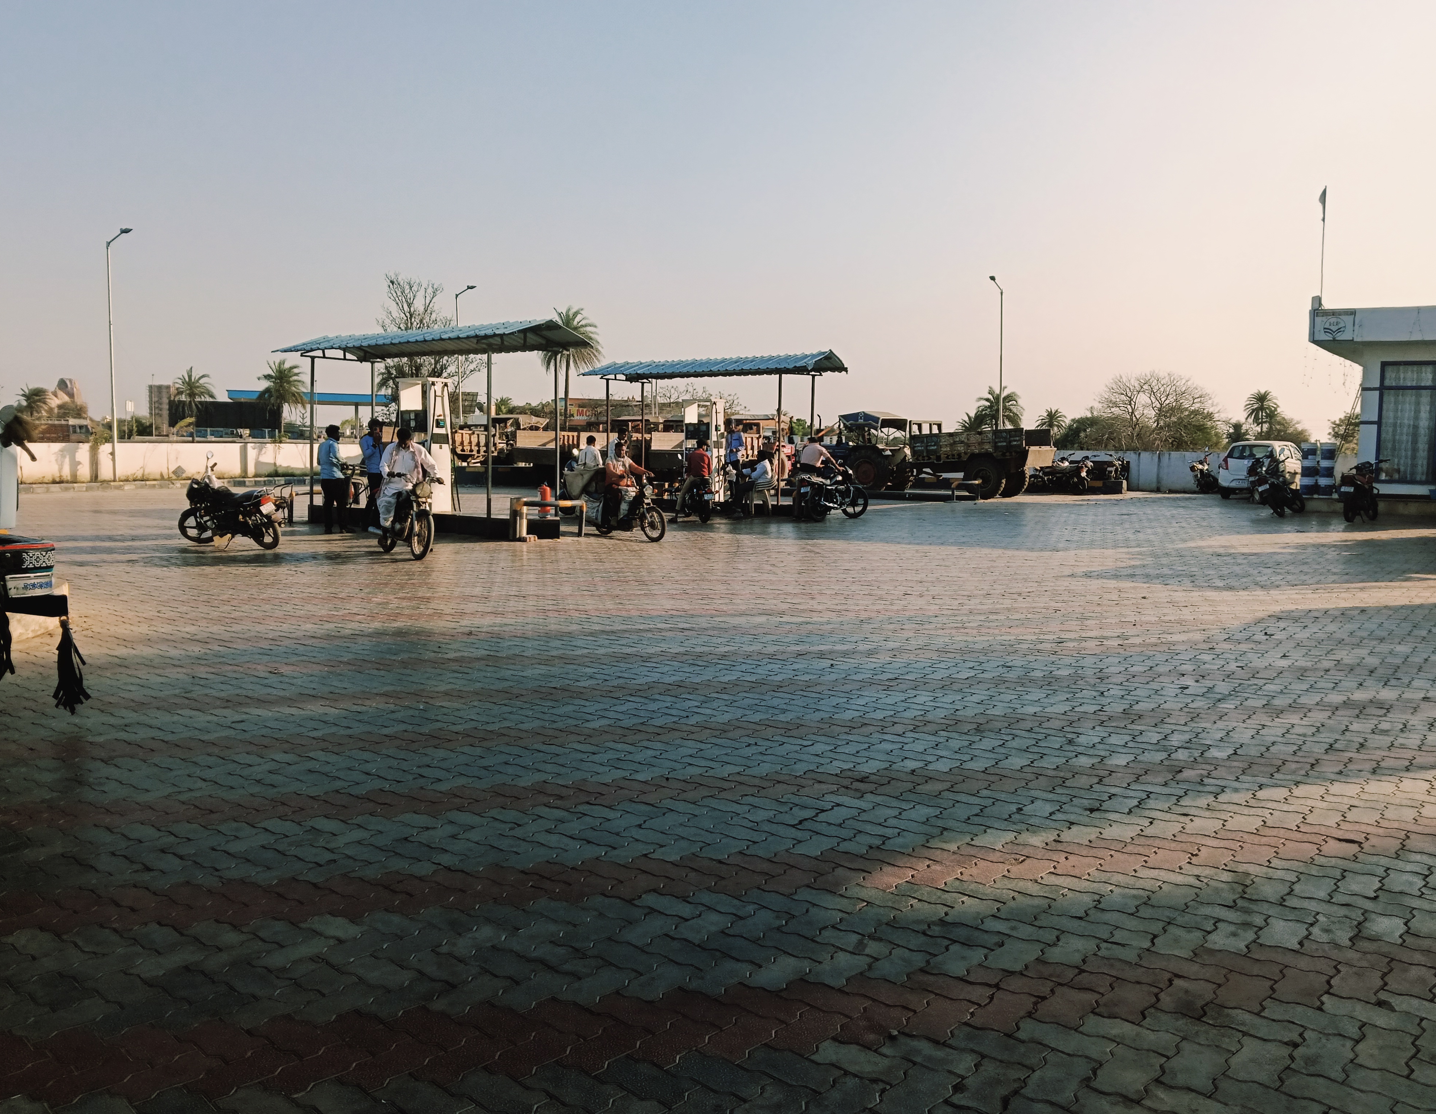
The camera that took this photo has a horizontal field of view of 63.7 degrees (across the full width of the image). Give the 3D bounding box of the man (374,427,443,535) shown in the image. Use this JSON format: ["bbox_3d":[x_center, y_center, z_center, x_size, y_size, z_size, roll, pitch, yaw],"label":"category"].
[{"bbox_3d":[-4.015,-0.970,14.980,0.680,1.400,0.750,-4,7,-35],"label":"man"}]

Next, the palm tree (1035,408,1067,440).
[{"bbox_3d":[38.654,-14.483,134.203,3.645,5.487,3.645,0,6,0],"label":"palm tree"}]

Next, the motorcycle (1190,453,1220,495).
[{"bbox_3d":[13.761,-2.273,32.431,0.750,1.120,1.950,4,7,36],"label":"motorcycle"}]

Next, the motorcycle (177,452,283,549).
[{"bbox_3d":[-6.735,-0.726,15.960,1.950,1.200,0.750,3,6,24],"label":"motorcycle"}]

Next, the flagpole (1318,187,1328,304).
[{"bbox_3d":[11.608,-5.946,22.306,0.160,2.350,0.080,0,5,0],"label":"flagpole"}]

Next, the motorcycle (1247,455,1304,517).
[{"bbox_3d":[11.481,-1.377,23.481,0.780,1.100,2.000,-16,-6,40],"label":"motorcycle"}]

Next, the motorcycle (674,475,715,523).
[{"bbox_3d":[-0.386,-1.197,21.032,0.750,1.090,2.000,-1,6,-16],"label":"motorcycle"}]

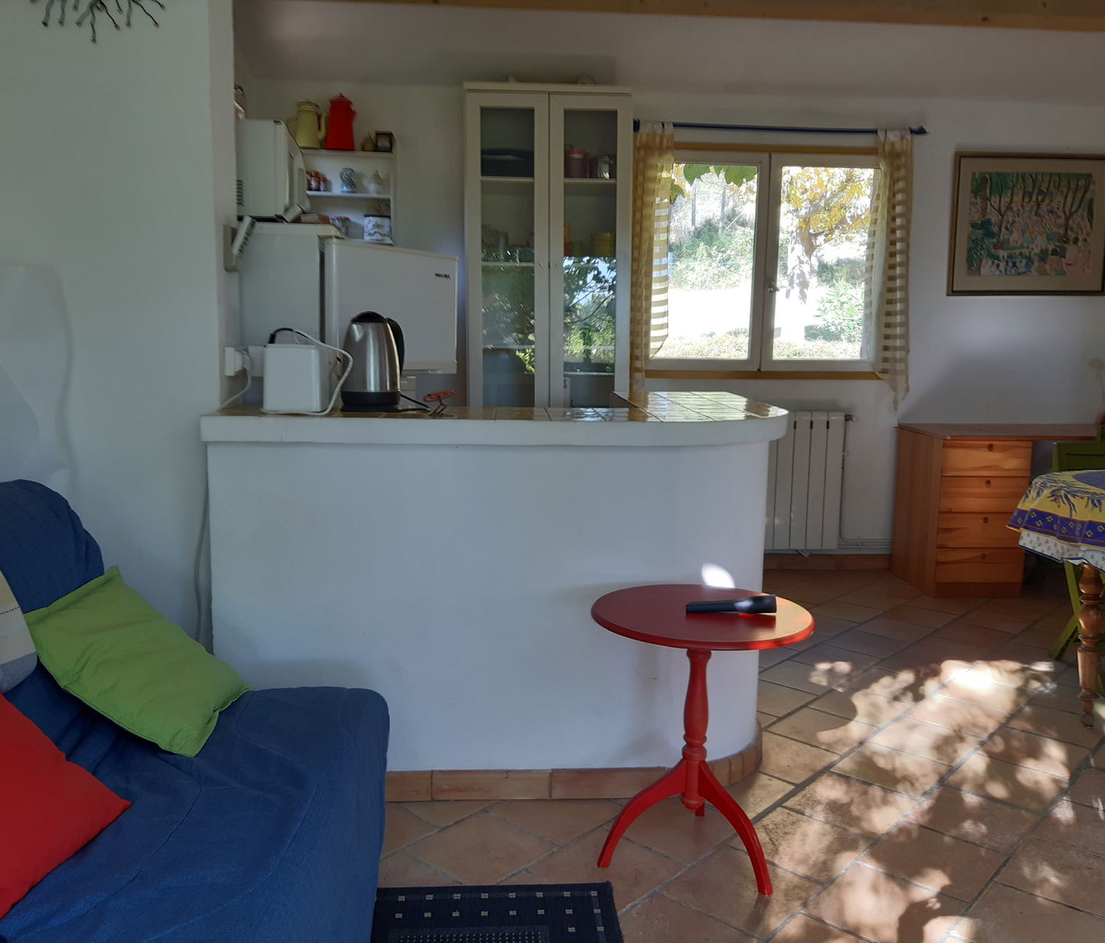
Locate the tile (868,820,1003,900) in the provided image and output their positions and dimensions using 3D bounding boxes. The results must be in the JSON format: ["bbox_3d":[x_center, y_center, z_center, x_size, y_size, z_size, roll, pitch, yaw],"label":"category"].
[{"bbox_3d":[0.860,0.878,2.128,0.242,0.012,0.250,8,11,42],"label":"tile"}]

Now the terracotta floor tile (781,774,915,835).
[{"bbox_3d":[0.760,0.853,2.410,0.244,0.015,0.252,7,10,42],"label":"terracotta floor tile"}]

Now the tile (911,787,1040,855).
[{"bbox_3d":[1.041,0.864,2.337,0.244,0.015,0.252,7,10,42],"label":"tile"}]

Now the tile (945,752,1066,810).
[{"bbox_3d":[1.205,0.829,2.505,0.242,0.012,0.250,8,11,42],"label":"tile"}]

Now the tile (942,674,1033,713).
[{"bbox_3d":[1.438,0.743,3.136,0.242,0.012,0.250,8,11,42],"label":"tile"}]

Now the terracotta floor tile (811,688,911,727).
[{"bbox_3d":[1.002,0.776,3.088,0.248,0.015,0.248,7,10,41],"label":"terracotta floor tile"}]

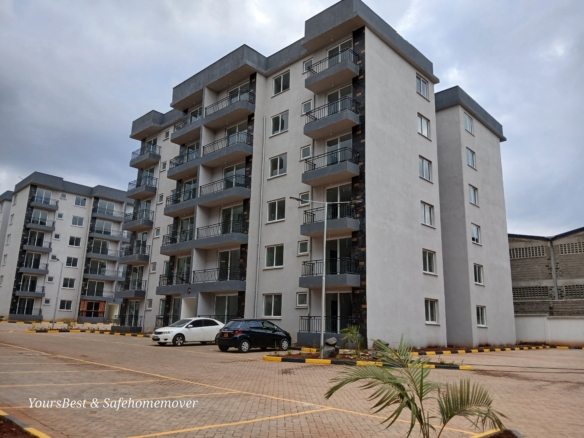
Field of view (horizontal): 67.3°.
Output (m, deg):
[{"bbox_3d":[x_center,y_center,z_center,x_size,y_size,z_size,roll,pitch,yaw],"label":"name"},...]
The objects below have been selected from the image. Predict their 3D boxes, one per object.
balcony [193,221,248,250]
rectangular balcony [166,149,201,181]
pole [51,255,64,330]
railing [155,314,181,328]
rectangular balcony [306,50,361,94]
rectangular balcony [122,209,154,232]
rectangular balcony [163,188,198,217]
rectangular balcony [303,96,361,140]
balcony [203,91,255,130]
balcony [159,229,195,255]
[{"bbox_3d":[-4.670,1.135,29.016,4.327,1.414,0.980,-10,-17,43],"label":"balcony"},{"bbox_3d":[-7.740,-4.135,33.369,4.650,1.414,0.980,-10,-17,43],"label":"rectangular balcony"},{"bbox_3d":[-22.335,7.088,41.605,0.200,6.400,0.550,-11,-18,42],"label":"pole"},{"bbox_3d":[-8.404,7.348,30.879,3.254,0.900,0.810,-11,-18,42],"label":"railing"},{"bbox_3d":[2.333,-8.658,25.824,3.185,1.362,1.080,-11,-18,42],"label":"rectangular balcony"},{"bbox_3d":[-13.738,0.199,39.301,3.457,1.300,1.050,-11,-18,43],"label":"rectangular balcony"},{"bbox_3d":[-7.825,-1.178,32.752,4.553,1.300,1.040,-11,-18,43],"label":"rectangular balcony"},{"bbox_3d":[2.241,-5.741,25.126,3.185,1.362,1.080,-11,-18,42],"label":"rectangular balcony"},{"bbox_3d":[-4.467,-7.638,31.109,4.324,1.300,1.040,-11,-18,43],"label":"balcony"},{"bbox_3d":[-7.908,1.741,32.064,4.553,1.300,1.040,-11,-18,43],"label":"balcony"}]

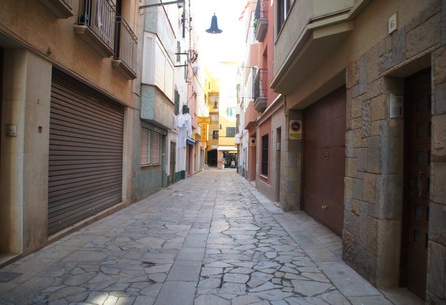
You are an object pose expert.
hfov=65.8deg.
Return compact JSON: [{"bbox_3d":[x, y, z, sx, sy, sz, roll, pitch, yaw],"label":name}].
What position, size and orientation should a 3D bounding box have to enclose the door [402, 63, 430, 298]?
[{"bbox_3d":[1.916,0.307,3.187,0.080,2.190,0.850,1,-1,-1],"label":"door"}]

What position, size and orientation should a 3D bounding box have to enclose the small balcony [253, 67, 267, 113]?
[{"bbox_3d":[1.448,-2.218,13.351,0.320,1.550,1.700,1,-1,-1],"label":"small balcony"}]

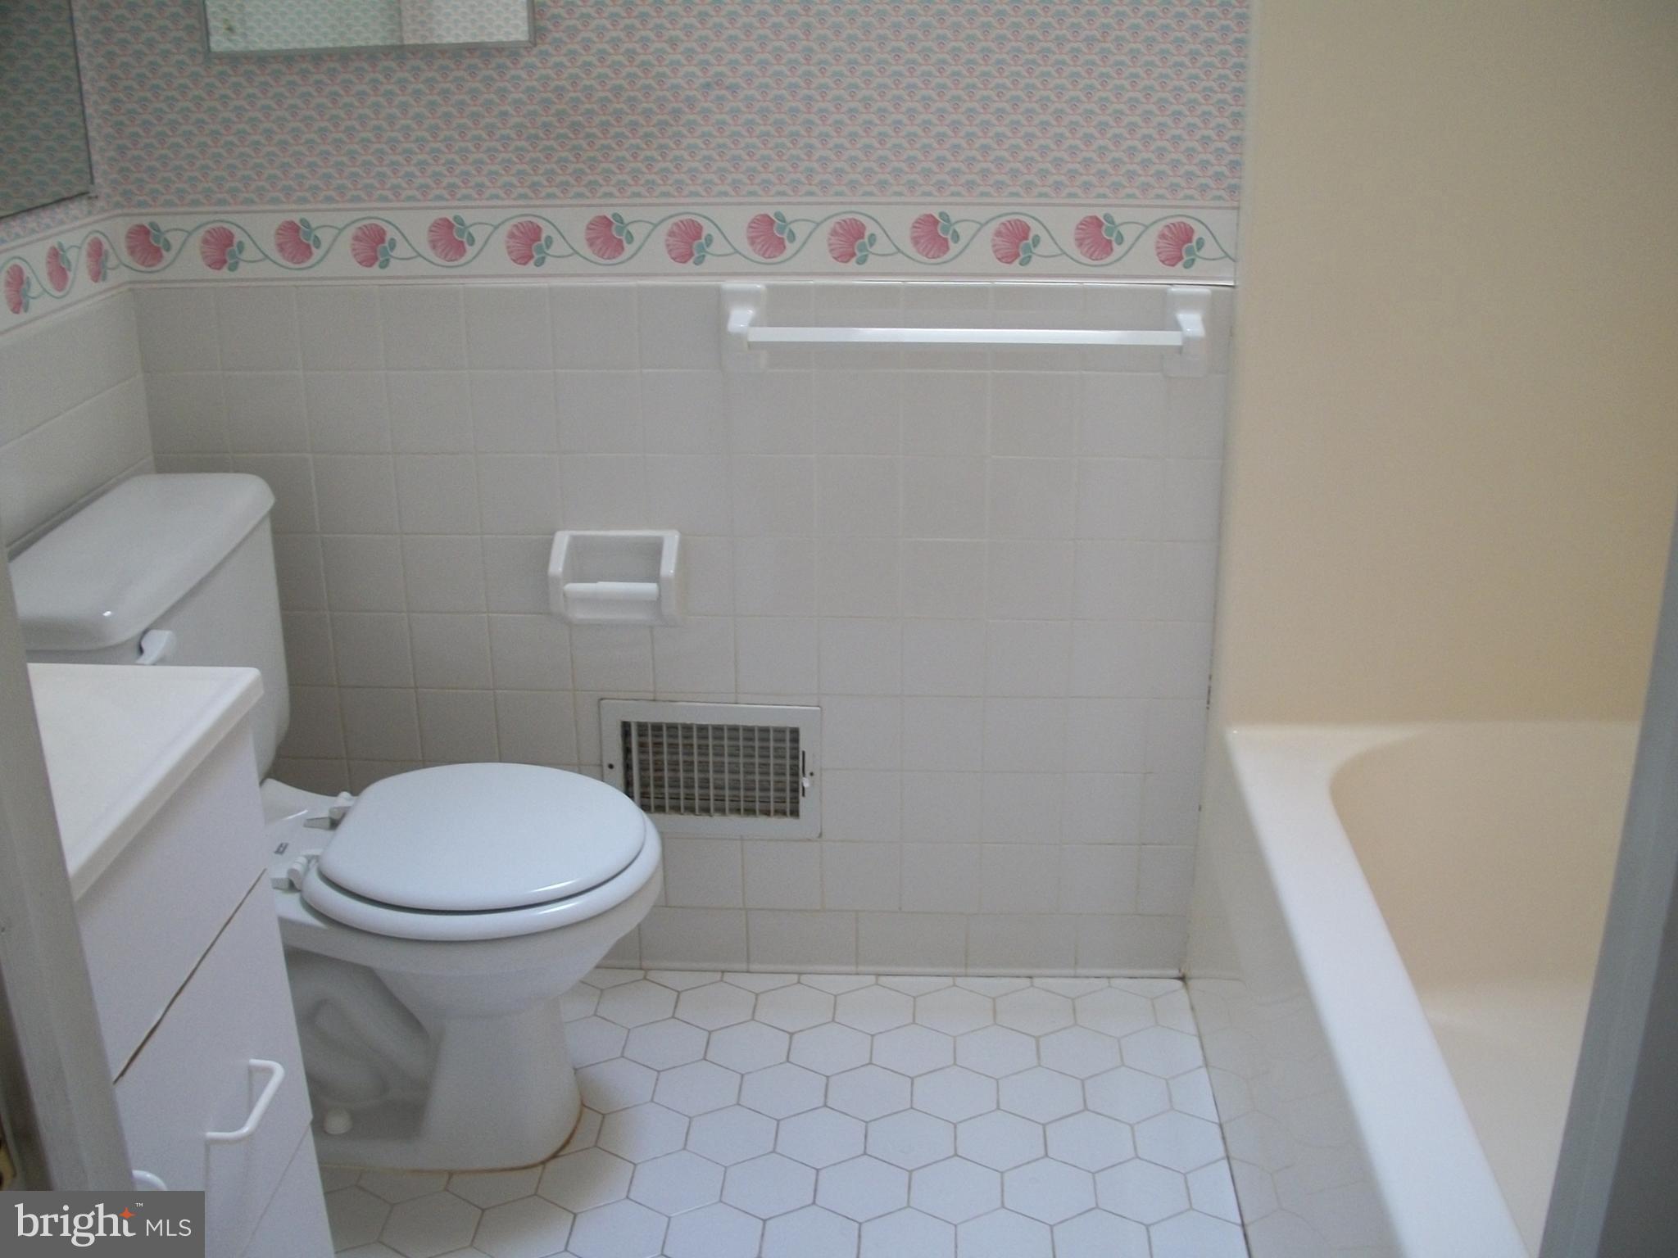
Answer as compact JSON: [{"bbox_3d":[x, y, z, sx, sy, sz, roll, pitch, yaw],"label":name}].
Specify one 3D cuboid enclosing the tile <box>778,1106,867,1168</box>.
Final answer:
[{"bbox_3d":[-0.020,0.619,2.052,0.108,0.010,0.125,1,20,4],"label":"tile"}]

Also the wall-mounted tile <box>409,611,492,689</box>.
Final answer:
[{"bbox_3d":[-0.516,0.030,2.267,0.108,0.108,0.009,1,21,3],"label":"wall-mounted tile"}]

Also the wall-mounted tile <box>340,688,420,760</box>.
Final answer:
[{"bbox_3d":[-0.621,0.132,2.315,0.107,0.107,0.009,1,20,3],"label":"wall-mounted tile"}]

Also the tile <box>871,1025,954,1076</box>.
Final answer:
[{"bbox_3d":[0.098,0.557,2.228,0.108,0.009,0.125,0,21,3],"label":"tile"}]

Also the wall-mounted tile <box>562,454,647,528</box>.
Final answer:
[{"bbox_3d":[-0.302,-0.172,2.185,0.108,0.108,0.009,1,20,3],"label":"wall-mounted tile"}]

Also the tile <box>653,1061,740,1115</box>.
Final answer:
[{"bbox_3d":[-0.184,0.597,2.198,0.109,0.009,0.126,1,20,3],"label":"tile"}]

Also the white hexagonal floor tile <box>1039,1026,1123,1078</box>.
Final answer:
[{"bbox_3d":[0.314,0.558,2.219,0.108,0.009,0.125,1,20,3],"label":"white hexagonal floor tile"}]

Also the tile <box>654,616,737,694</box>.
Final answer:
[{"bbox_3d":[-0.191,0.034,2.256,0.108,0.108,0.009,1,20,3],"label":"tile"}]

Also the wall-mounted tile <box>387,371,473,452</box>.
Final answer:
[{"bbox_3d":[-0.519,-0.275,2.160,0.108,0.108,0.009,1,20,3],"label":"wall-mounted tile"}]

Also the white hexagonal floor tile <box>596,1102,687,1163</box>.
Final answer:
[{"bbox_3d":[-0.236,0.618,2.072,0.108,0.009,0.125,1,20,3],"label":"white hexagonal floor tile"}]

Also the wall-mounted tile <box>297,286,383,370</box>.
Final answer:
[{"bbox_3d":[-0.623,-0.375,2.121,0.108,0.108,0.009,1,21,3],"label":"wall-mounted tile"}]

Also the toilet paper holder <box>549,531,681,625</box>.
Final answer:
[{"bbox_3d":[-0.289,-0.054,2.201,0.163,0.130,0.072,1,20,4],"label":"toilet paper holder"}]

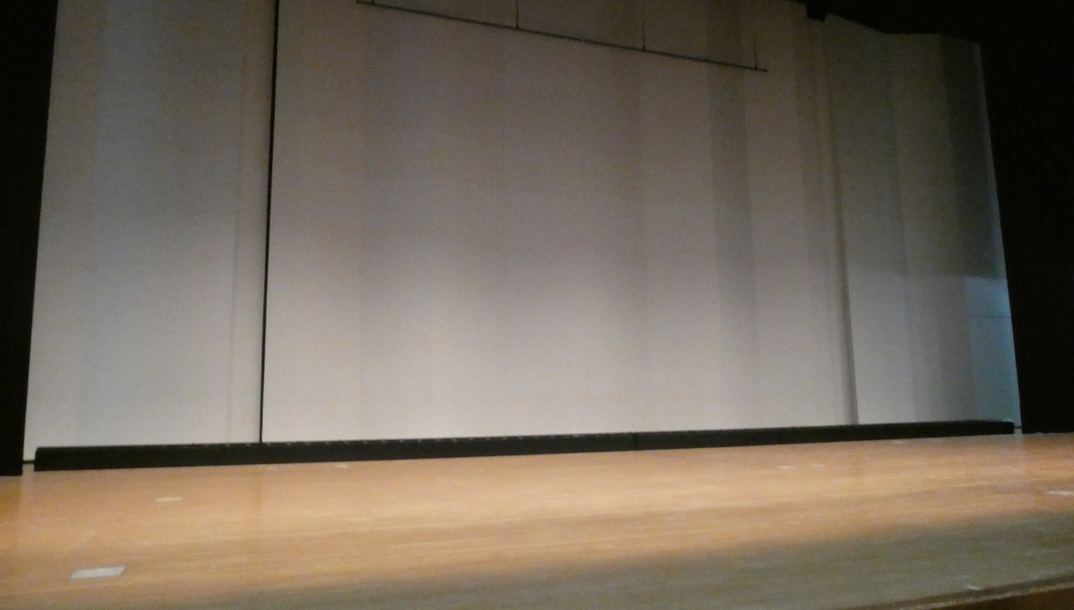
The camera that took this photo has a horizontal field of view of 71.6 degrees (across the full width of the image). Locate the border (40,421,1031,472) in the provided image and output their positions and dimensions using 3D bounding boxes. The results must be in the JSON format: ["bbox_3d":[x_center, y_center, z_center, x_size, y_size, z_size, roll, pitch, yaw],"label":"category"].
[{"bbox_3d":[1.862,2.404,13.332,18.390,0.304,0.300,2,-8,-20],"label":"border"}]

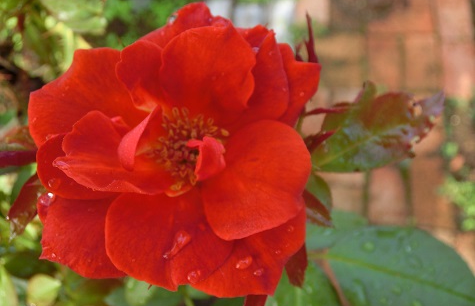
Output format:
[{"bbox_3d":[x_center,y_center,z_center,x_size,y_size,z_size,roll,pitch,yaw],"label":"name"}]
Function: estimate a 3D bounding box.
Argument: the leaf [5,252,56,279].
[{"bbox_3d":[-0.082,0.045,0.205,0.020,0.008,0.012,0,66,0],"label":"leaf"}]

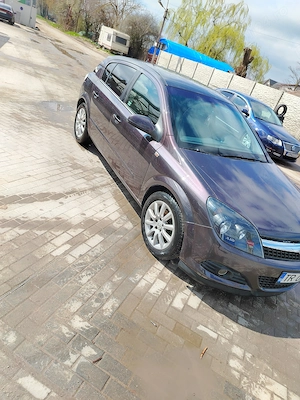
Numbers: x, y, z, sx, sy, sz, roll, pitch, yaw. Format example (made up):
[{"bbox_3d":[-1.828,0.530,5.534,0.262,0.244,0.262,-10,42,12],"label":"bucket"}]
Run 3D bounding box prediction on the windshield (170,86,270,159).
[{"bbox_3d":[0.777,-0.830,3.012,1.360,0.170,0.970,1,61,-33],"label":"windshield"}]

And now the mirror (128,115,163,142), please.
[{"bbox_3d":[-0.042,-0.703,2.609,0.235,0.180,0.260,1,33,-33],"label":"mirror"}]

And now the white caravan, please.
[{"bbox_3d":[-4.274,-18.834,33.081,2.100,2.280,3.900,0,33,-34],"label":"white caravan"}]

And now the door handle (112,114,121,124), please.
[{"bbox_3d":[-0.384,-0.930,3.208,0.055,0.060,0.220,1,33,-33],"label":"door handle"}]

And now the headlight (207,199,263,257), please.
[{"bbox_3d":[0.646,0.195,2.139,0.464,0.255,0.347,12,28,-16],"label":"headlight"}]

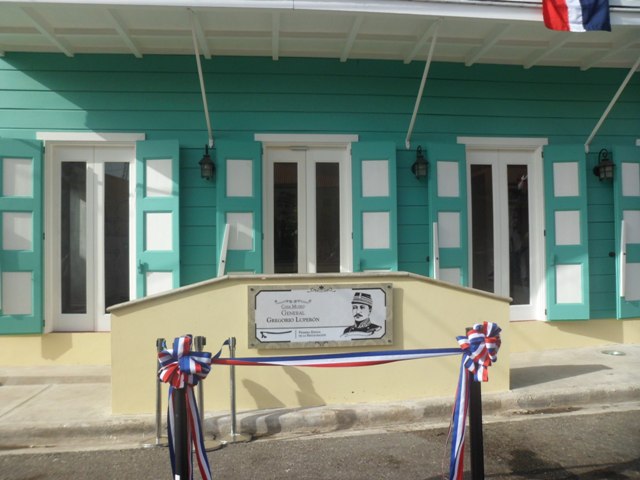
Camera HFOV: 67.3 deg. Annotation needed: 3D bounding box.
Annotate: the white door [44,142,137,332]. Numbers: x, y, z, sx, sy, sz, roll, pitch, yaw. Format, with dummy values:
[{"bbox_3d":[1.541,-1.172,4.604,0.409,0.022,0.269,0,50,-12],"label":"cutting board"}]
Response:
[{"bbox_3d":[-2.939,-0.037,6.179,1.127,2.443,0.120,0,-1,-5],"label":"white door"}]

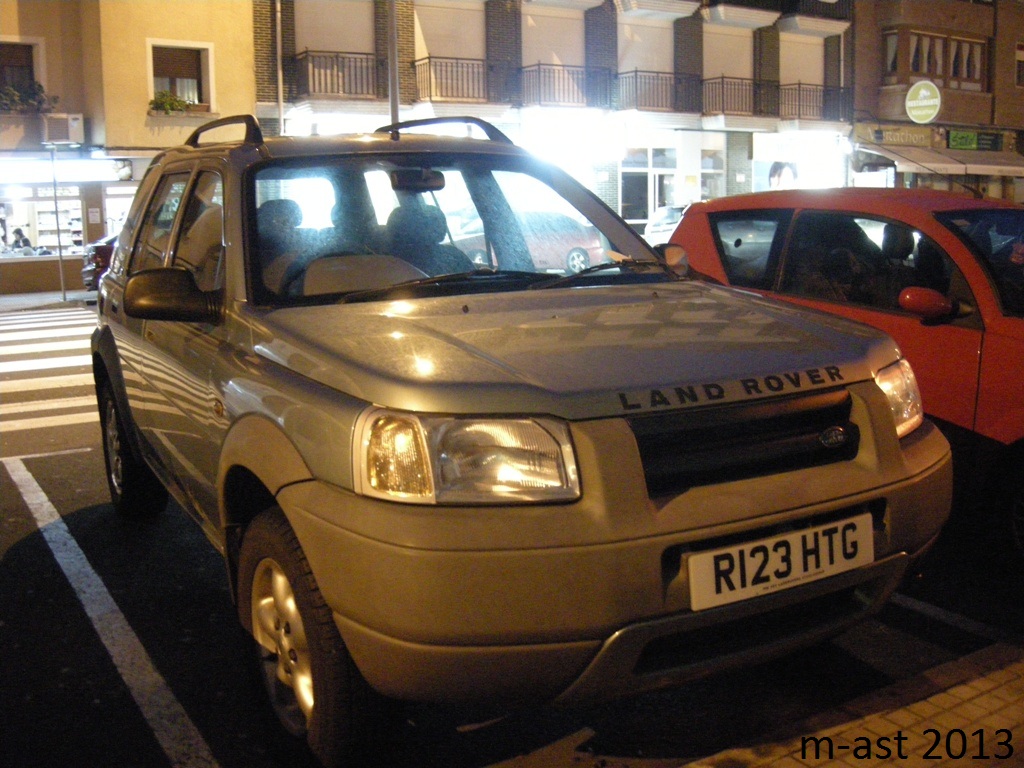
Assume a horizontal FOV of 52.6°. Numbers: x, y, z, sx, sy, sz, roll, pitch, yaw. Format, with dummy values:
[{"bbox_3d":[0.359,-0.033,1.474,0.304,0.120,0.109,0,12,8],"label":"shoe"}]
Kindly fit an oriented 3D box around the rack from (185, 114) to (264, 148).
[{"bbox_3d":[-1.093,-0.922,3.883,0.060,0.120,1.130,-7,11,-29],"label":"rack"}]

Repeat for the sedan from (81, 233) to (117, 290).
[{"bbox_3d":[-5.426,-2.377,18.521,4.200,1.440,1.700,-7,11,-29],"label":"sedan"}]

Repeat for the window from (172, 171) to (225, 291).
[{"bbox_3d":[-0.921,-0.486,3.171,0.060,0.370,0.720,15,0,-31],"label":"window"}]

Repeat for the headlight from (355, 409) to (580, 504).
[{"bbox_3d":[-0.081,0.147,2.011,0.400,0.175,0.220,-7,11,-29],"label":"headlight"}]

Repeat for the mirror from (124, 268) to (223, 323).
[{"bbox_3d":[-0.936,-0.257,2.843,0.220,0.150,0.190,-7,11,-29],"label":"mirror"}]

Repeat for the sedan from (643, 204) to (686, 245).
[{"bbox_3d":[4.750,-3.503,24.100,4.300,1.440,1.750,-7,11,-29],"label":"sedan"}]

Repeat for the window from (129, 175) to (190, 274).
[{"bbox_3d":[-1.325,-0.590,3.877,0.060,0.370,0.750,15,0,-31],"label":"window"}]

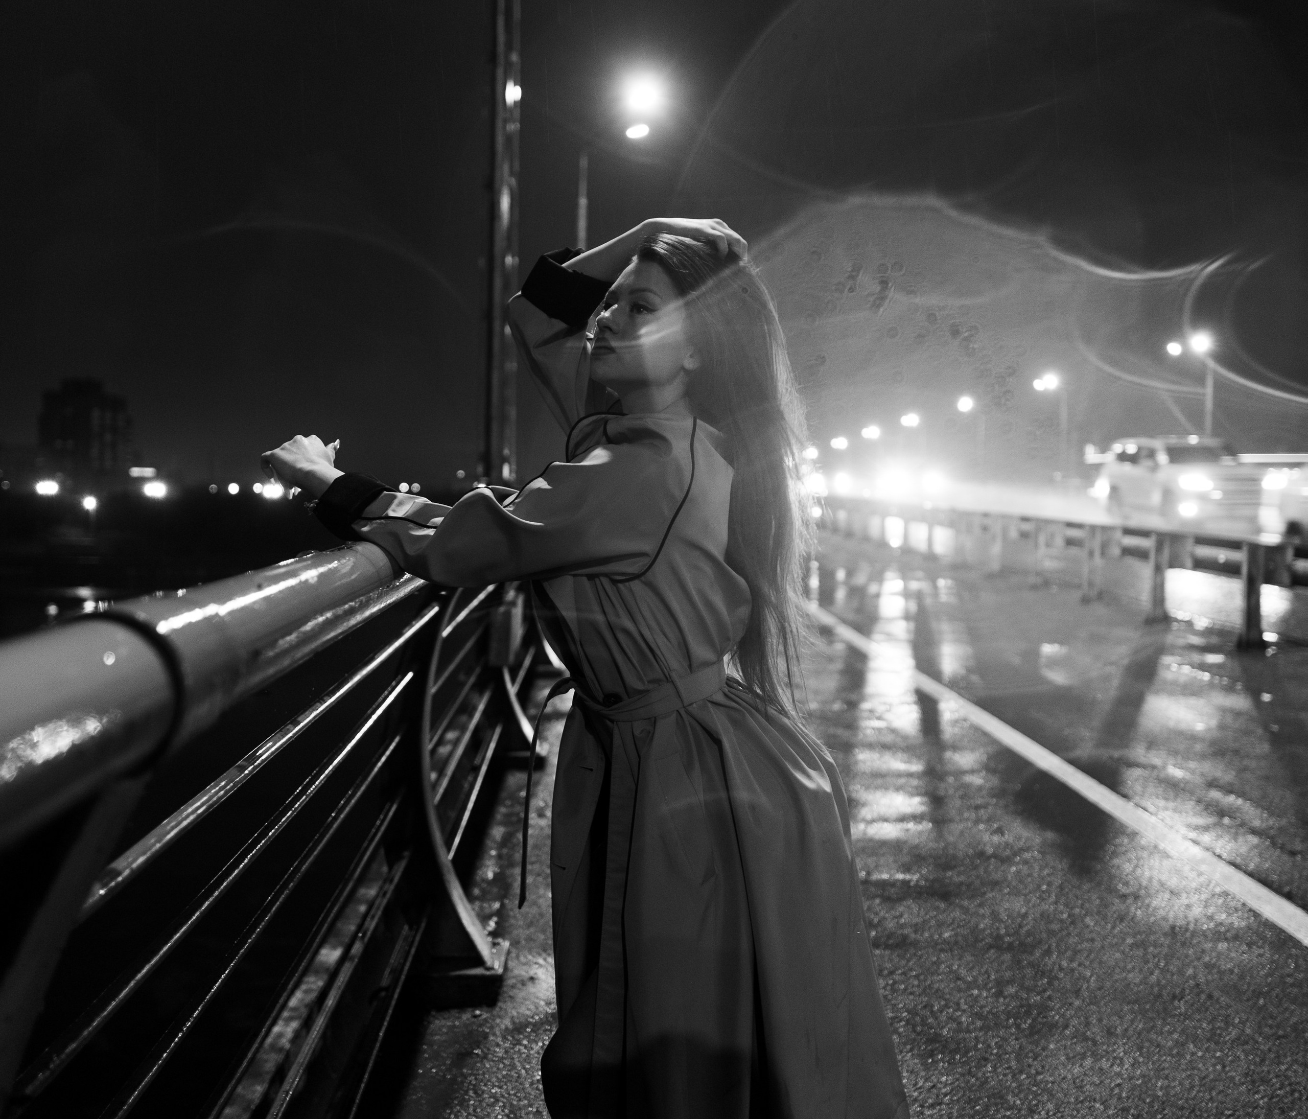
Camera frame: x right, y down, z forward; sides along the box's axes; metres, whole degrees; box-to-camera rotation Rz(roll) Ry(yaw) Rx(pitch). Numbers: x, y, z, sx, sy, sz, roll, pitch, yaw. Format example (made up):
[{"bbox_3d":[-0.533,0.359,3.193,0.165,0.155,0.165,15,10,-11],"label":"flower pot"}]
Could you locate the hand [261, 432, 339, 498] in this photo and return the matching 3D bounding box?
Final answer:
[{"bbox_3d":[-0.516,-0.138,1.910,0.130,0.100,0.100,4,4,44],"label":"hand"}]

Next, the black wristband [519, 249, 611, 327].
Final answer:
[{"bbox_3d":[-0.132,-0.399,1.930,0.120,0.075,0.100,32,18,0],"label":"black wristband"}]

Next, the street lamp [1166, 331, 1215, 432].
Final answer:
[{"bbox_3d":[28.770,-6.761,70.000,2.200,9.900,0.500,1,3,1],"label":"street lamp"}]

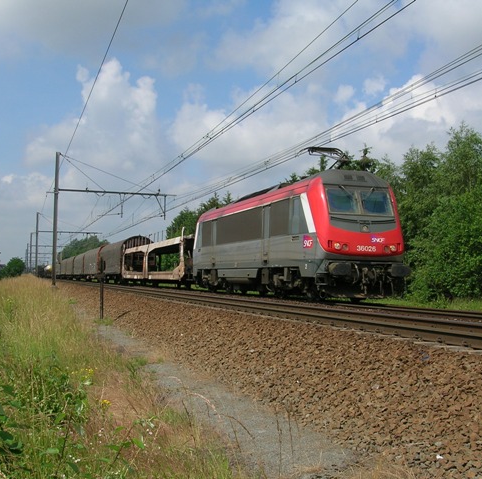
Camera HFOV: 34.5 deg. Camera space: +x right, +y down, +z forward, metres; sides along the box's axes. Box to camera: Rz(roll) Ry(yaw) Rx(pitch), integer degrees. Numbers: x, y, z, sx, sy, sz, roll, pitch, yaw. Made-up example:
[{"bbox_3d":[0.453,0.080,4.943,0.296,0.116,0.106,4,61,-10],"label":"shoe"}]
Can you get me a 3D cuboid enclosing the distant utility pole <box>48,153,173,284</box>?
[{"bbox_3d":[-9.597,-1.369,58.955,9.000,10.000,0.400,2,-3,-16],"label":"distant utility pole"}]

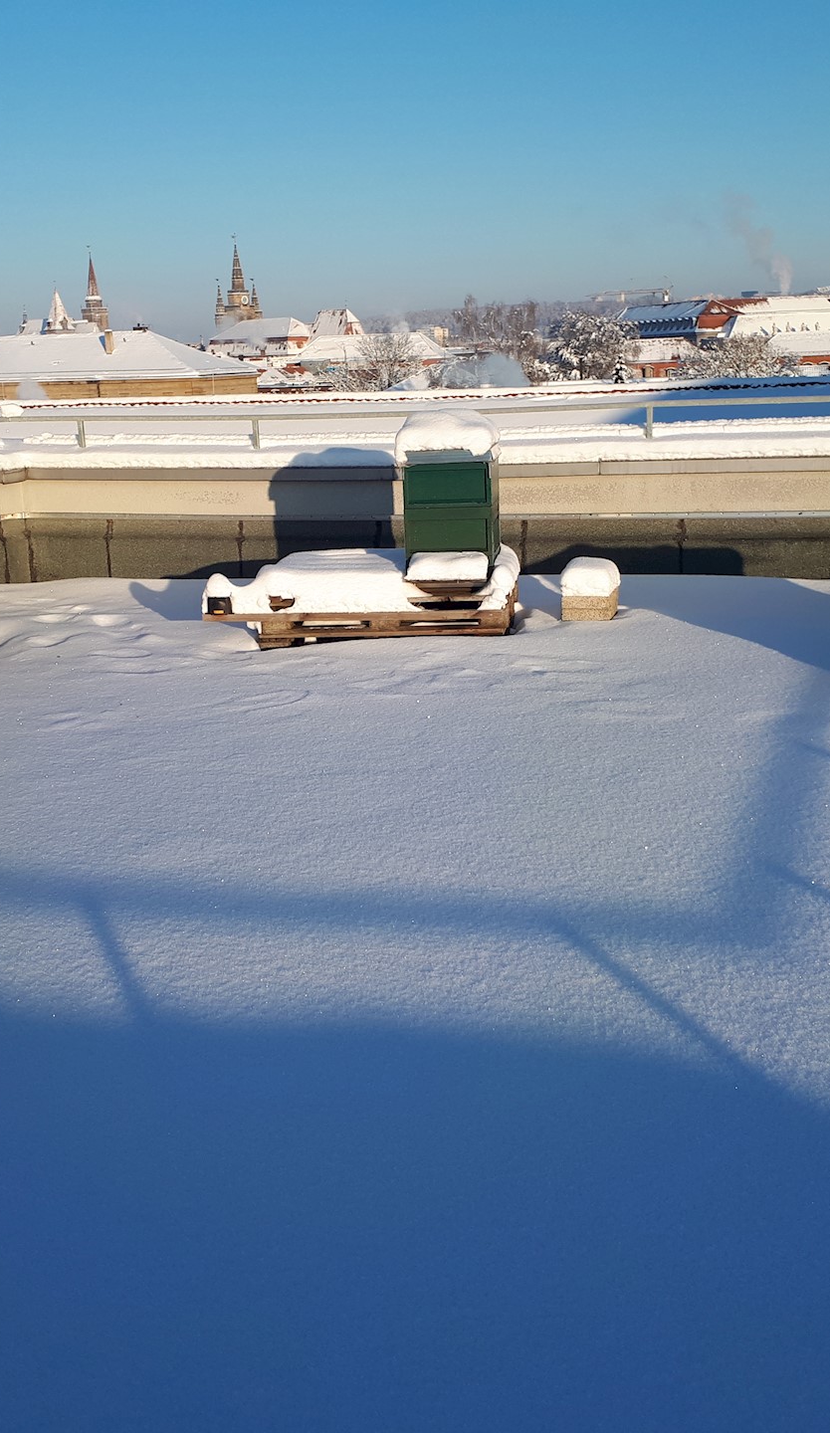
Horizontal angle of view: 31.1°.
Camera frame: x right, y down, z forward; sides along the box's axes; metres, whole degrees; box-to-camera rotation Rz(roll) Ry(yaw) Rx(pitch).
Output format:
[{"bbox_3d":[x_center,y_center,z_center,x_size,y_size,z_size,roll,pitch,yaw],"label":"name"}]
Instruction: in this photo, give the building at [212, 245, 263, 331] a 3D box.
[{"bbox_3d":[-66.186,-161.538,560.000,13.000,31.500,13.000,-12,17,-37],"label":"building"}]

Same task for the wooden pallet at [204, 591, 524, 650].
[{"bbox_3d":[-0.223,-0.553,7.418,1.430,0.250,0.820,-1,13,6],"label":"wooden pallet"}]

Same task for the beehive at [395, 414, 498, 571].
[{"bbox_3d":[0.181,-1.105,7.467,0.460,0.770,0.530,0,13,7],"label":"beehive"}]

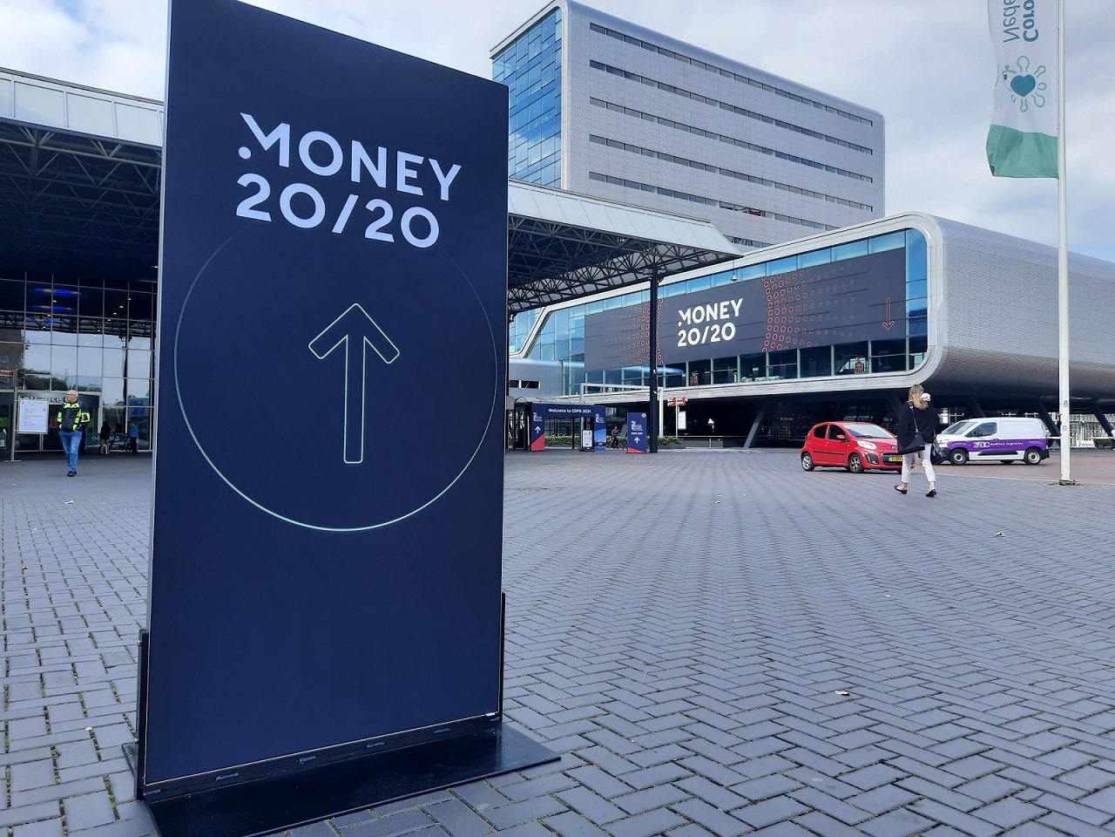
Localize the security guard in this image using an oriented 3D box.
[{"bbox_3d":[-10.220,0.309,17.000,0.640,1.800,0.450,1,-1,-10],"label":"security guard"}]

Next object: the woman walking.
[{"bbox_3d":[5.660,0.342,12.650,0.560,1.740,0.600,1,-1,-16],"label":"woman walking"}]

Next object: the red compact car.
[{"bbox_3d":[8.800,0.836,23.550,1.650,1.470,3.440,1,-1,-17],"label":"red compact car"}]

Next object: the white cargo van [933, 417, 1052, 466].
[{"bbox_3d":[16.330,0.865,31.000,4.420,1.830,1.880,0,-1,-1],"label":"white cargo van"}]

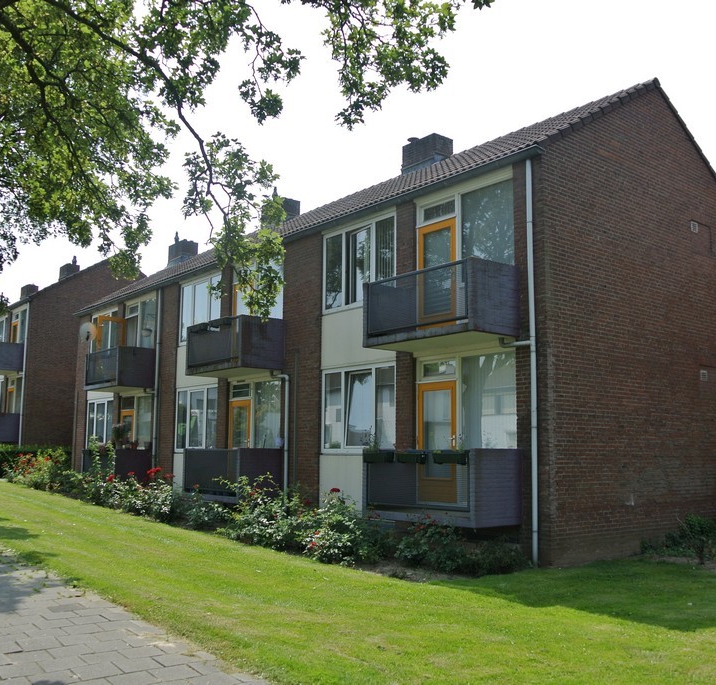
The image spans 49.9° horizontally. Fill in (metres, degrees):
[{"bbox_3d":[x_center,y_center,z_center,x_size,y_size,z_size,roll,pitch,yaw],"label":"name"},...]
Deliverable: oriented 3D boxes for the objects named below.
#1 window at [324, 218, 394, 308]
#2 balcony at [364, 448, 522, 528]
[{"bbox_3d":[0.027,-1.428,14.583,0.100,1.580,2.160,7,-10,-38],"label":"window"},{"bbox_3d":[1.222,2.167,11.708,0.970,1.075,2.430,7,-10,-38],"label":"balcony"}]

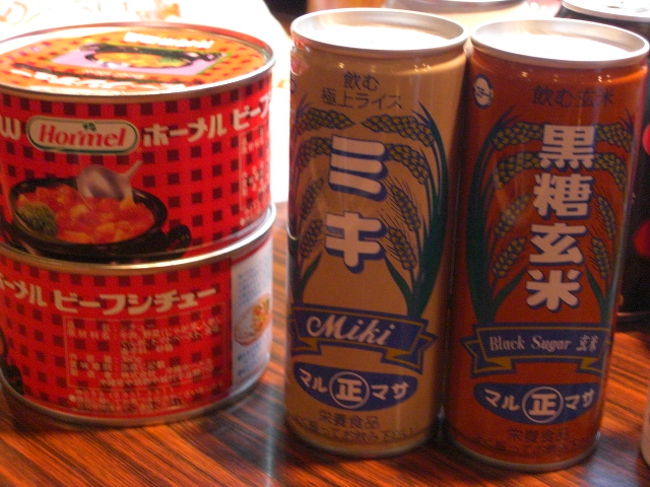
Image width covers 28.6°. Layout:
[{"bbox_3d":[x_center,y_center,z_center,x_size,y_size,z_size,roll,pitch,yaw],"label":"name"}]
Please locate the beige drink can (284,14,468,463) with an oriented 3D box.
[{"bbox_3d":[0.015,-0.003,0.406,0.053,0.133,0.053,7,23,12],"label":"beige drink can"}]

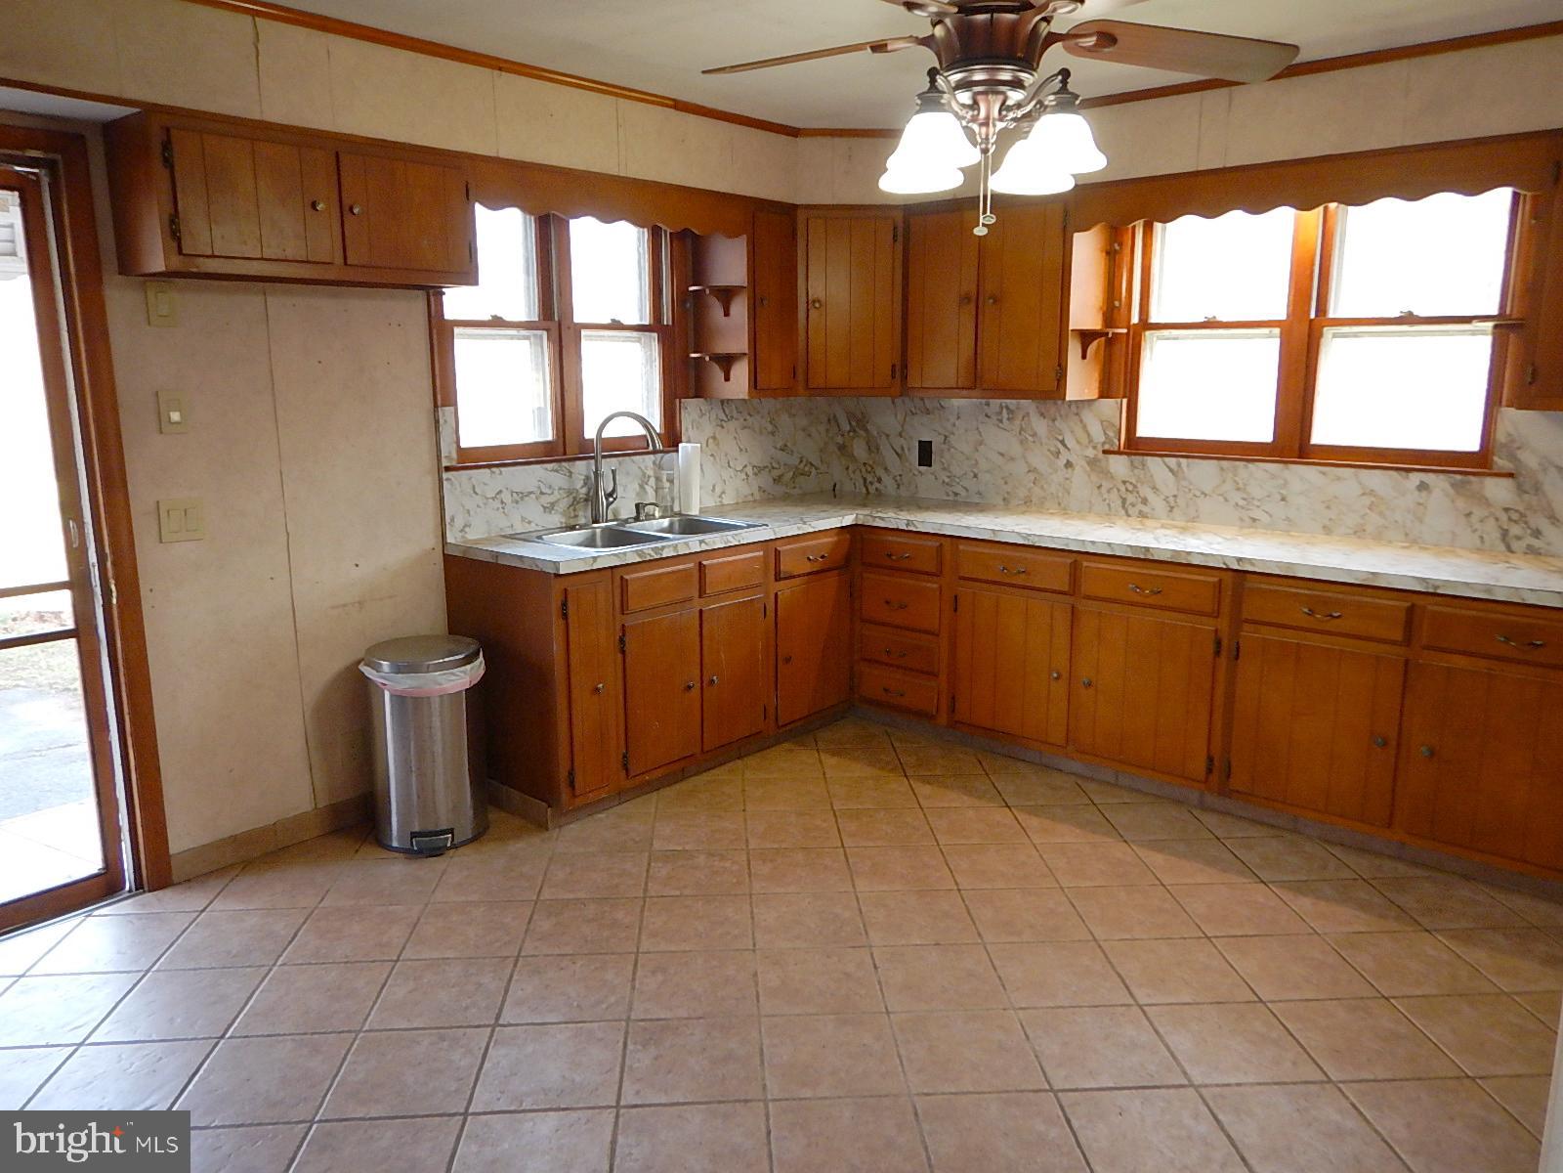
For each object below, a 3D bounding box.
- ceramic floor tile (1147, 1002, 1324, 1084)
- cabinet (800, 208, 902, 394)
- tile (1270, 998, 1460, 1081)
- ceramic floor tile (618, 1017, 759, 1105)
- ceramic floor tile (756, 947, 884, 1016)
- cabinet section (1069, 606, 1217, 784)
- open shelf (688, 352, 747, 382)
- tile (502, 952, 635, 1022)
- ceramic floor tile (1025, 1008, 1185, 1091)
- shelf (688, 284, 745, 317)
[{"bbox_3d":[1.038,1.048,2.486,0.303,0.010,0.303,-1,11,-3],"label":"ceramic floor tile"},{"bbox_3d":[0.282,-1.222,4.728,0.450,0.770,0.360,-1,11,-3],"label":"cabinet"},{"bbox_3d":[1.328,1.034,2.477,0.302,0.010,0.302,-1,11,-3],"label":"tile"},{"bbox_3d":[-0.193,1.048,2.392,0.302,0.010,0.302,-1,11,-3],"label":"ceramic floor tile"},{"bbox_3d":[0.094,0.998,2.735,0.303,0.010,0.303,-1,11,-3],"label":"ceramic floor tile"},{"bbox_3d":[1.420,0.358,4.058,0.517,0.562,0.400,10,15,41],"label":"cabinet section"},{"bbox_3d":[-0.266,-0.888,4.394,0.240,0.115,0.130,10,15,41],"label":"open shelf"},{"bbox_3d":[-0.523,1.002,2.696,0.302,0.010,0.302,-1,11,-3],"label":"tile"},{"bbox_3d":[0.729,1.051,2.468,0.303,0.010,0.303,-1,11,-3],"label":"ceramic floor tile"},{"bbox_3d":[-0.265,-1.143,4.344,0.240,0.115,0.130,10,15,41],"label":"shelf"}]

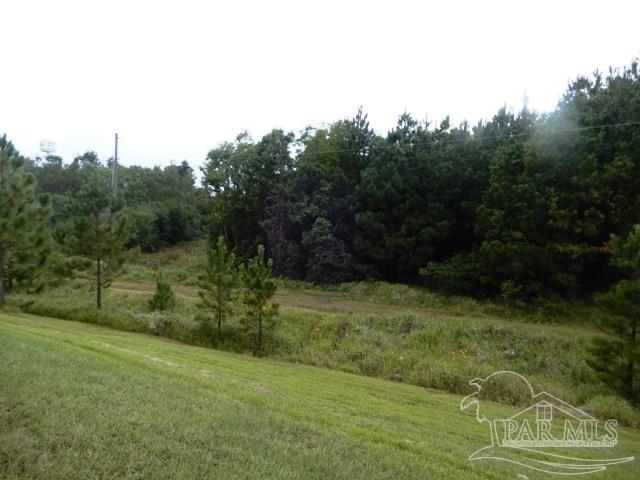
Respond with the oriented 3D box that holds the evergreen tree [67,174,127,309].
[{"bbox_3d":[-10.580,0.070,21.000,2.700,6.300,2.700,0,0,0],"label":"evergreen tree"}]

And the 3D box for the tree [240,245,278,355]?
[{"bbox_3d":[-1.720,1.690,12.600,1.070,3.100,1.070,0,0,0],"label":"tree"}]

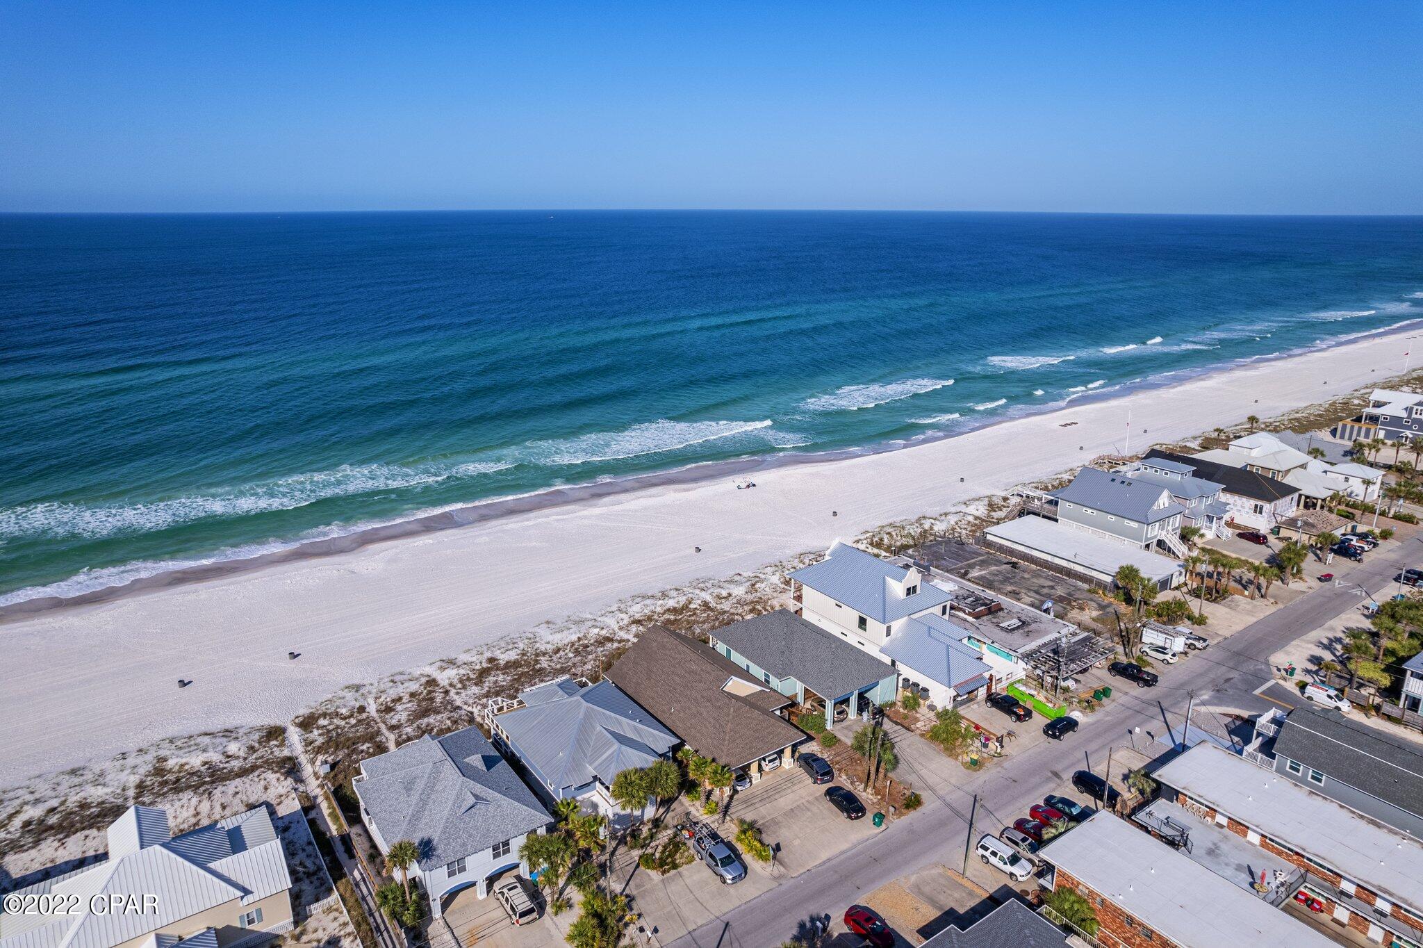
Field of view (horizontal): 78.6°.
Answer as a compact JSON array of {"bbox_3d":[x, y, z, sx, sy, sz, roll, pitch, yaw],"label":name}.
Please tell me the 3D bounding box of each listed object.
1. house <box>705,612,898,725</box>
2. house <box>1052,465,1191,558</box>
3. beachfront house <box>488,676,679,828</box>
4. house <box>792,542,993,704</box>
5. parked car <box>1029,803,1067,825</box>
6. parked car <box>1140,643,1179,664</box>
[{"bbox_3d":[11.352,22.714,109.540,12.900,6.600,20.981,-12,21,-35],"label":"house"},{"bbox_3d":[73.992,6.265,156.444,12.200,10.900,22.300,-12,21,-34],"label":"house"},{"bbox_3d":[-13.948,27.068,91.524,13.200,8.700,22.700,-12,21,-35],"label":"beachfront house"},{"bbox_3d":[25.226,18.195,117.339,13.732,10.867,30.823,-12,21,-33],"label":"house"},{"bbox_3d":[33.237,33.397,84.017,1.820,1.450,4.500,-16,23,-42],"label":"parked car"},{"bbox_3d":[59.454,23.688,115.124,1.860,1.660,4.570,-12,21,-33],"label":"parked car"}]

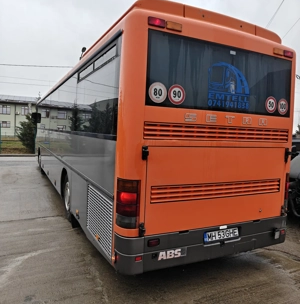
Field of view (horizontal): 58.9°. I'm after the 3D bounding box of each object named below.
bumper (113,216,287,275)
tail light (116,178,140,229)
[{"bbox_3d":[0.789,1.042,3.267,2.470,0.385,0.280,0,5,-27],"label":"bumper"},{"bbox_3d":[-0.219,0.510,2.700,0.170,0.485,0.210,0,5,-27],"label":"tail light"}]

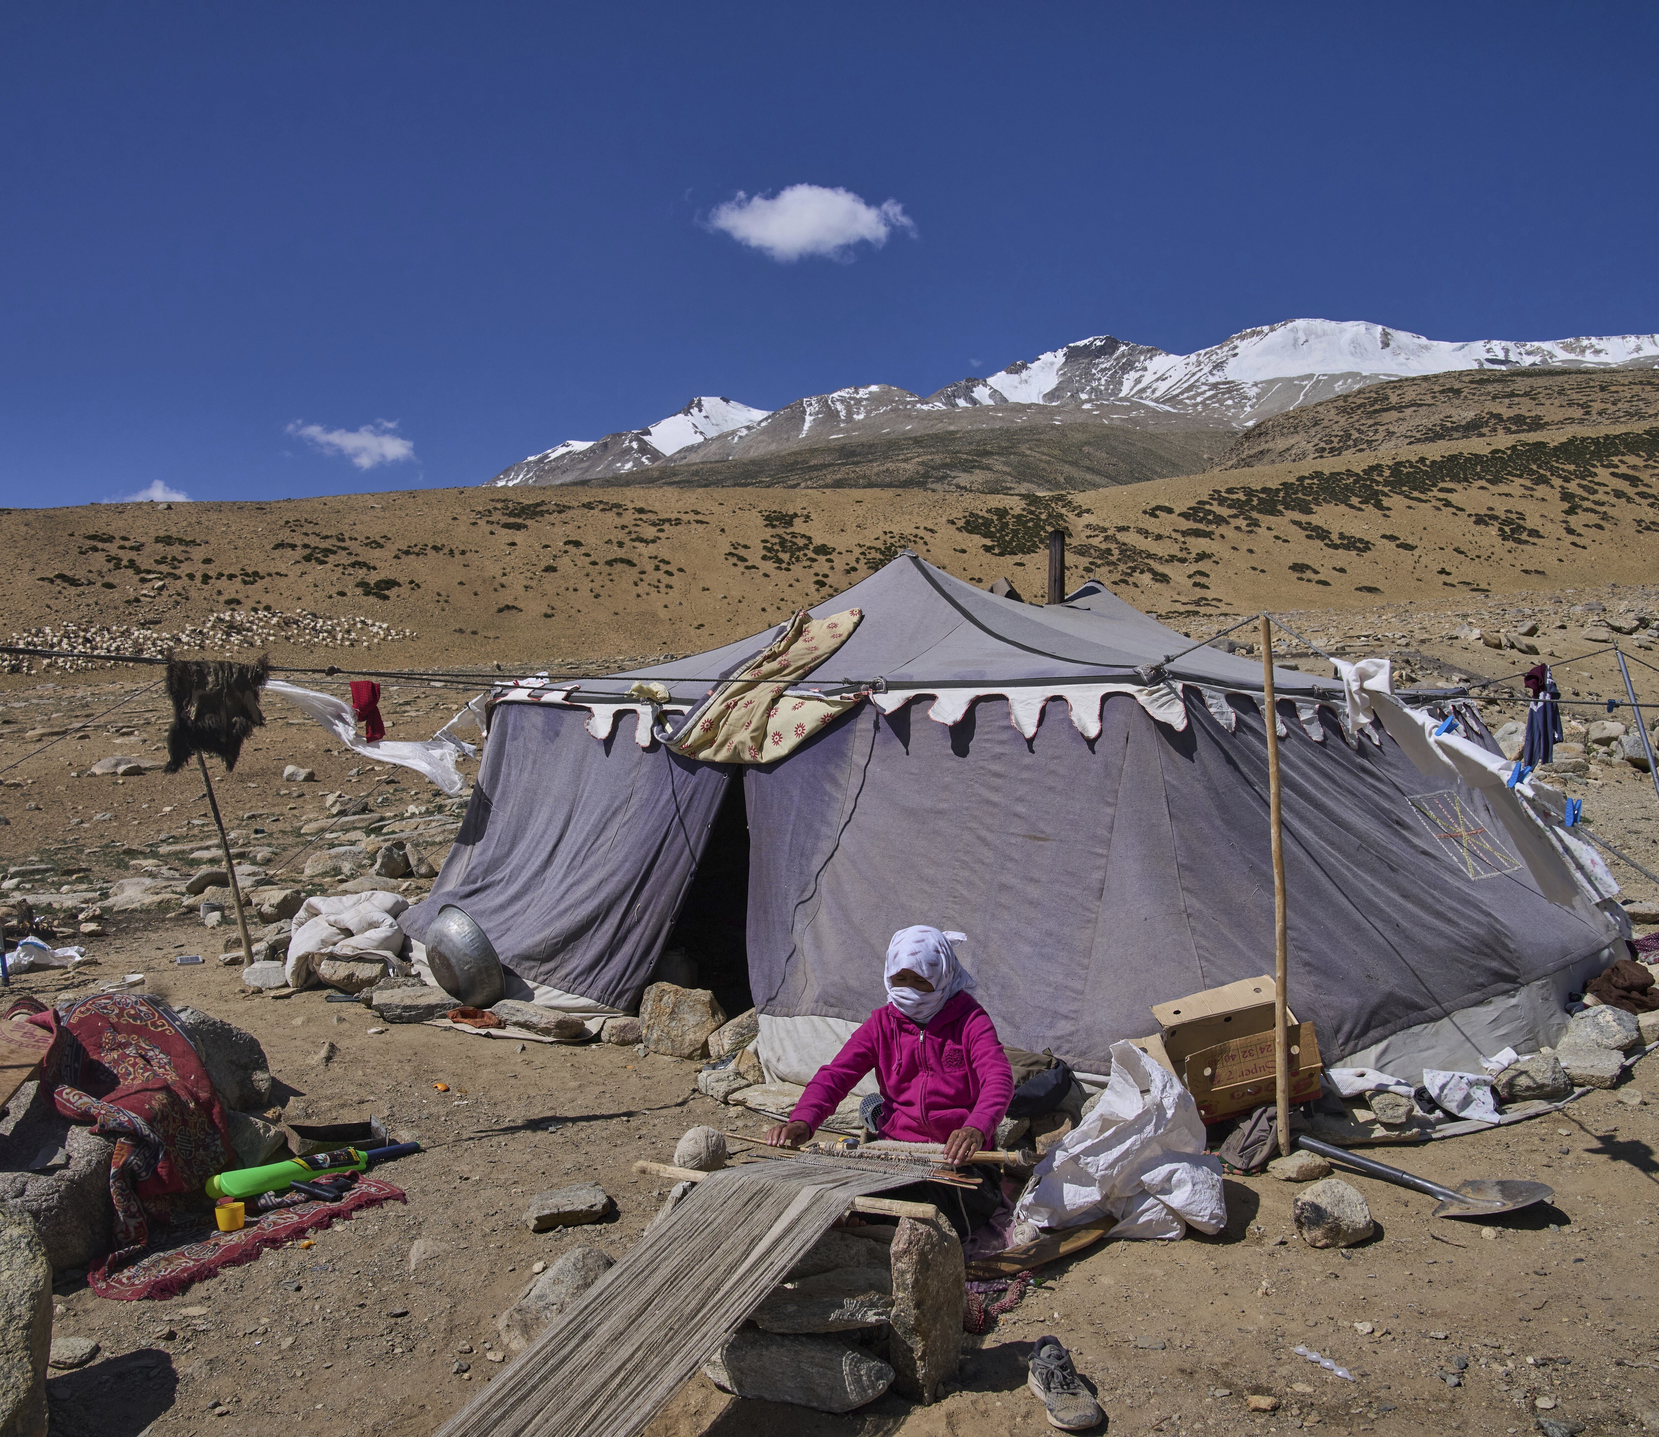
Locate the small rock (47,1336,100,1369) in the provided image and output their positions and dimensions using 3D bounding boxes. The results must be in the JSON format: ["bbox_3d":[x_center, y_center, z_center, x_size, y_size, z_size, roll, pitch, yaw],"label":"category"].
[{"bbox_3d":[-1.855,1.545,3.510,0.140,0.055,0.110,0,0,-28],"label":"small rock"}]

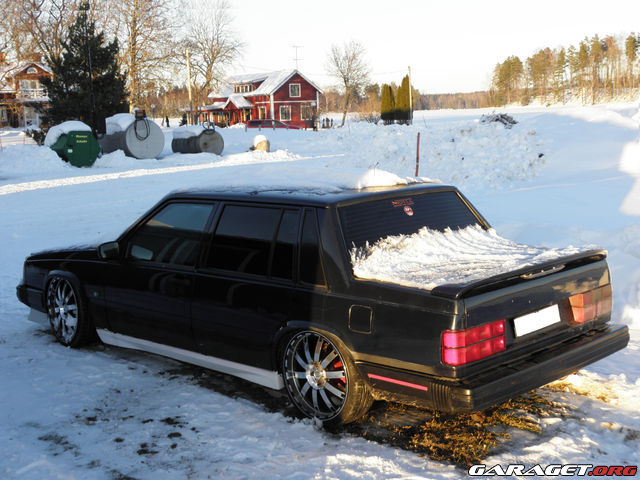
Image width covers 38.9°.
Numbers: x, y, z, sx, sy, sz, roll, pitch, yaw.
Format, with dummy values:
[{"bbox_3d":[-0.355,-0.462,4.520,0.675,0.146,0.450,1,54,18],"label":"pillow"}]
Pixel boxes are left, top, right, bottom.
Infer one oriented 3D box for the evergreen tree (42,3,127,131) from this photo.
[{"bbox_3d":[-14.558,-10.284,56.000,5.400,8.300,5.400,-1,8,0],"label":"evergreen tree"}]

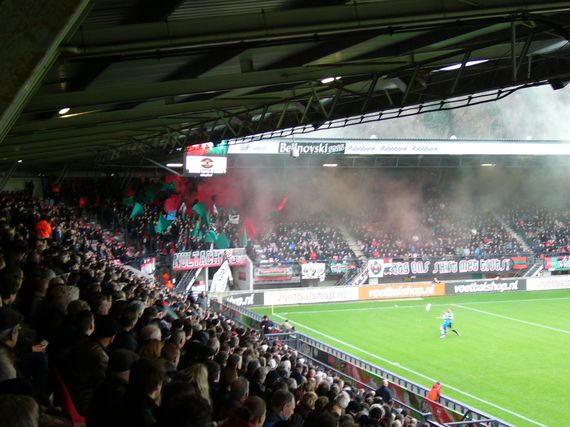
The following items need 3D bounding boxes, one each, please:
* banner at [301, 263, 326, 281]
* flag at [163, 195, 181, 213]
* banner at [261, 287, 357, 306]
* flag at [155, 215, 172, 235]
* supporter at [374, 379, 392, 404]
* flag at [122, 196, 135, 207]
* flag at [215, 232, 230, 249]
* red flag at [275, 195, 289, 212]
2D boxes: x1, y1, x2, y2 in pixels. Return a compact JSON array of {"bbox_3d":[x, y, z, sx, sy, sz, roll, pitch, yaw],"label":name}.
[{"bbox_3d":[2.325,4.655,79.054,2.040,1.340,0.060,-1,2,-18],"label":"banner"},{"bbox_3d":[-9.346,-0.786,81.685,1.360,1.410,0.250,-1,2,-12],"label":"flag"},{"bbox_3d":[1.966,6.087,73.451,7.468,1.000,0.150,-1,2,-19],"label":"banner"},{"bbox_3d":[-9.558,0.846,77.688,1.380,1.530,0.250,-1,2,-13],"label":"flag"},{"bbox_3d":[3.393,6.539,33.663,0.550,1.740,0.380,1,3,35],"label":"supporter"},{"bbox_3d":[-12.604,-0.988,79.666,0.960,0.690,0.250,-1,2,-14],"label":"flag"},{"bbox_3d":[-4.897,2.163,77.696,1.170,1.180,0.250,-1,2,-11],"label":"flag"},{"bbox_3d":[-0.258,-0.838,84.918,1.150,1.420,0.250,-1,2,-9],"label":"red flag"}]

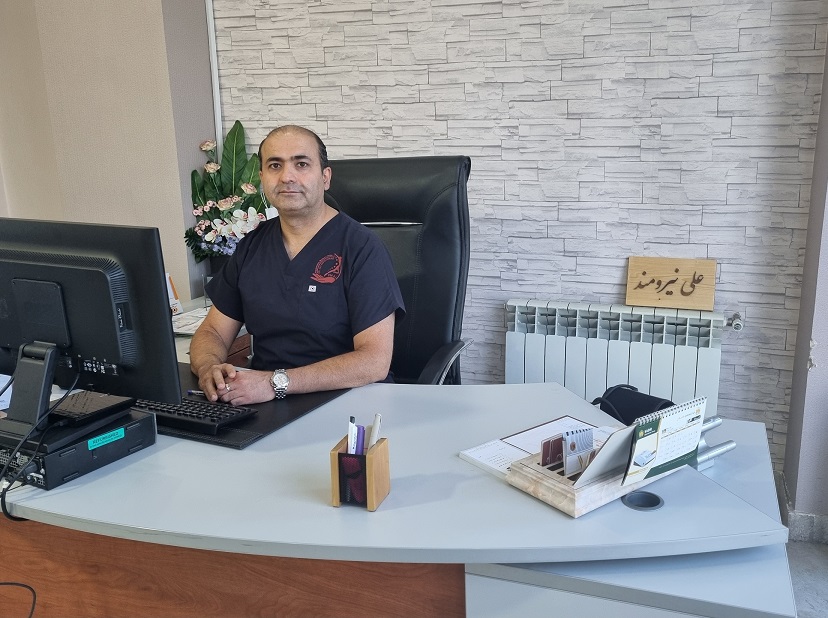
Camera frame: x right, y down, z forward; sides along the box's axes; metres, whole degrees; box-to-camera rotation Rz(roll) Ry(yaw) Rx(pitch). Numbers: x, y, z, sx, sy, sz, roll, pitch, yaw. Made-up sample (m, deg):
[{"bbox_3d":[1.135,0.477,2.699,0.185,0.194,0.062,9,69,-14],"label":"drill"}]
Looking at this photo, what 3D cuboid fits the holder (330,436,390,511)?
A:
[{"bbox_3d":[-0.083,0.256,0.973,0.069,0.092,0.060,2,11,16],"label":"holder"}]

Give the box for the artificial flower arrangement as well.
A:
[{"bbox_3d":[-0.763,-0.488,2.580,0.380,0.580,0.310,1,11,12],"label":"artificial flower arrangement"}]

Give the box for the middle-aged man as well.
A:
[{"bbox_3d":[-0.293,0.186,1.778,0.550,1.373,0.650,4,12,23],"label":"middle-aged man"}]

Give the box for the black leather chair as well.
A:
[{"bbox_3d":[-0.158,0.198,1.897,0.640,1.299,0.690,4,12,24],"label":"black leather chair"}]

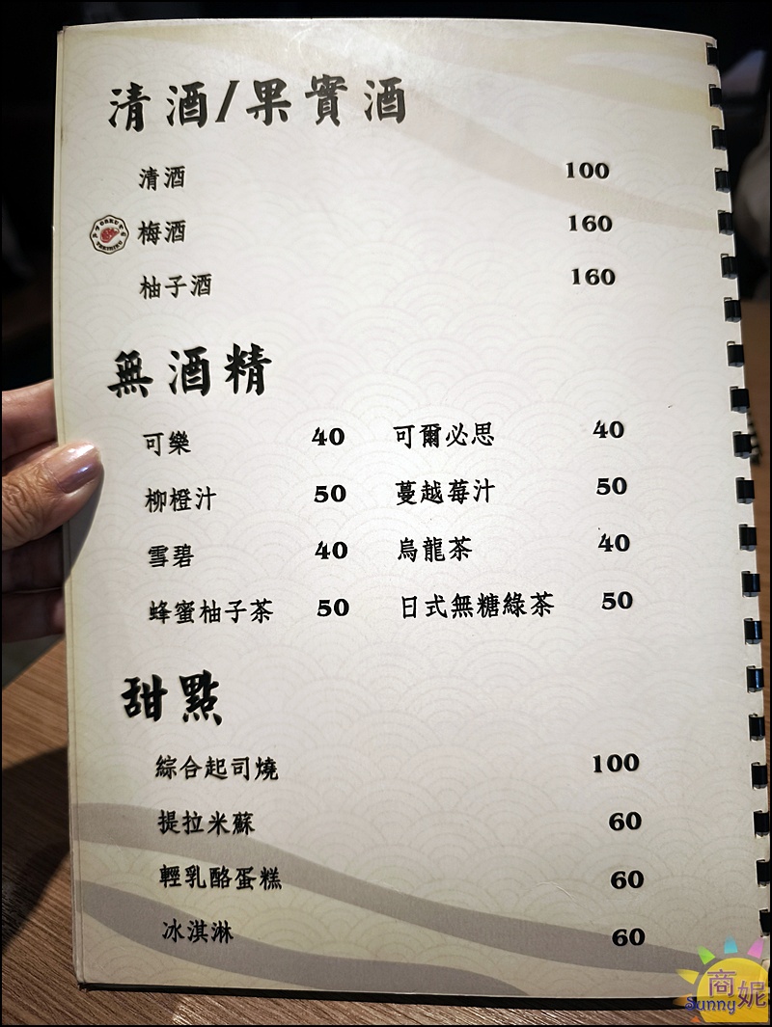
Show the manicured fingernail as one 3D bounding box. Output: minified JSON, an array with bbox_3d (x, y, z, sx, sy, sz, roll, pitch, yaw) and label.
[{"bbox_3d":[-0.092,-0.013,0.201,0.015,0.004,0.013,-31,82,-12],"label":"manicured fingernail"}]

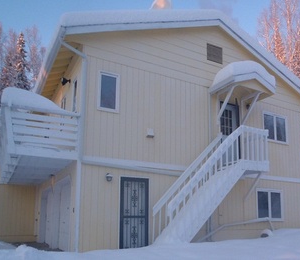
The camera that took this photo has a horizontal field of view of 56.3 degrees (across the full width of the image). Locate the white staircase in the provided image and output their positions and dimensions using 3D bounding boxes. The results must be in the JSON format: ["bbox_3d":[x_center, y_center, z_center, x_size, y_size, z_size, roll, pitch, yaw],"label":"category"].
[{"bbox_3d":[2.111,1.682,9.229,4.400,3.850,1.080,9,-17,-27],"label":"white staircase"}]

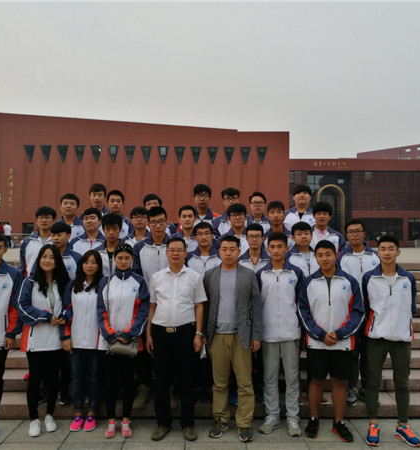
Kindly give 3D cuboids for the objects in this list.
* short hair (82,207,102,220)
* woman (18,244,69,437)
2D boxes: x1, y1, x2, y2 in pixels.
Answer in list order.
[{"bbox_3d":[-1.259,-0.113,5.024,0.200,0.150,0.205,0,-1,-8],"label":"short hair"},{"bbox_3d":[-1.470,0.996,4.157,0.460,1.650,0.360,0,-1,-14],"label":"woman"}]

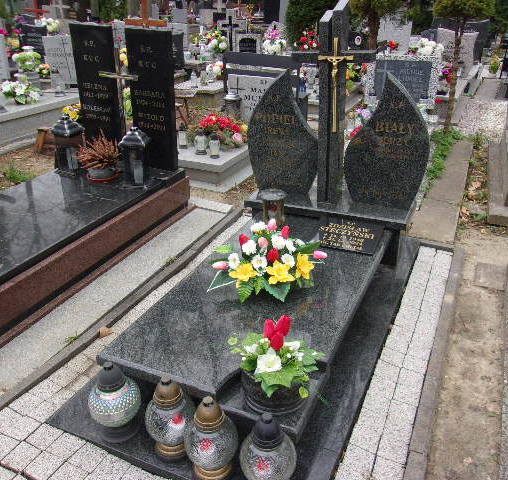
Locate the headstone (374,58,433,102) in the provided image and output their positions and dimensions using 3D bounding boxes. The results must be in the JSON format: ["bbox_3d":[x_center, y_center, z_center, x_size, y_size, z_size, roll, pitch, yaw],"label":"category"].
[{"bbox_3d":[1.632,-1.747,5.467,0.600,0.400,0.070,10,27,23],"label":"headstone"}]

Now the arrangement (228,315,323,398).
[{"bbox_3d":[0.067,0.375,1.661,0.300,0.260,0.260,10,27,23],"label":"arrangement"}]

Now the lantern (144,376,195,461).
[{"bbox_3d":[-0.276,0.579,1.656,0.169,0.298,0.169,-2,25,1],"label":"lantern"}]

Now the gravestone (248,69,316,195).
[{"bbox_3d":[0.193,-0.677,3.164,0.465,0.770,0.075,10,28,23],"label":"gravestone"}]

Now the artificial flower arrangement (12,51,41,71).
[{"bbox_3d":[-3.253,-2.553,7.139,0.400,0.320,0.360,-12,27,-20],"label":"artificial flower arrangement"}]

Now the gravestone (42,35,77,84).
[{"bbox_3d":[-2.667,-2.603,7.256,0.800,0.680,0.100,7,27,18],"label":"gravestone"}]

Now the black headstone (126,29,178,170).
[{"bbox_3d":[-0.747,-1.019,3.620,0.360,0.970,0.070,10,24,23],"label":"black headstone"}]

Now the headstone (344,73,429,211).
[{"bbox_3d":[0.739,-0.552,2.774,0.450,0.725,0.080,9,28,23],"label":"headstone"}]

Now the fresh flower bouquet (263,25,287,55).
[{"bbox_3d":[0.370,-3.597,9.001,0.450,0.580,0.420,10,27,23],"label":"fresh flower bouquet"}]

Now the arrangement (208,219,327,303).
[{"bbox_3d":[0.062,0.080,2.355,0.560,0.290,0.420,3,26,10],"label":"arrangement"}]

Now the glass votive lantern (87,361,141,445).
[{"bbox_3d":[-0.485,0.552,1.743,0.178,0.288,0.178,-2,25,1],"label":"glass votive lantern"}]

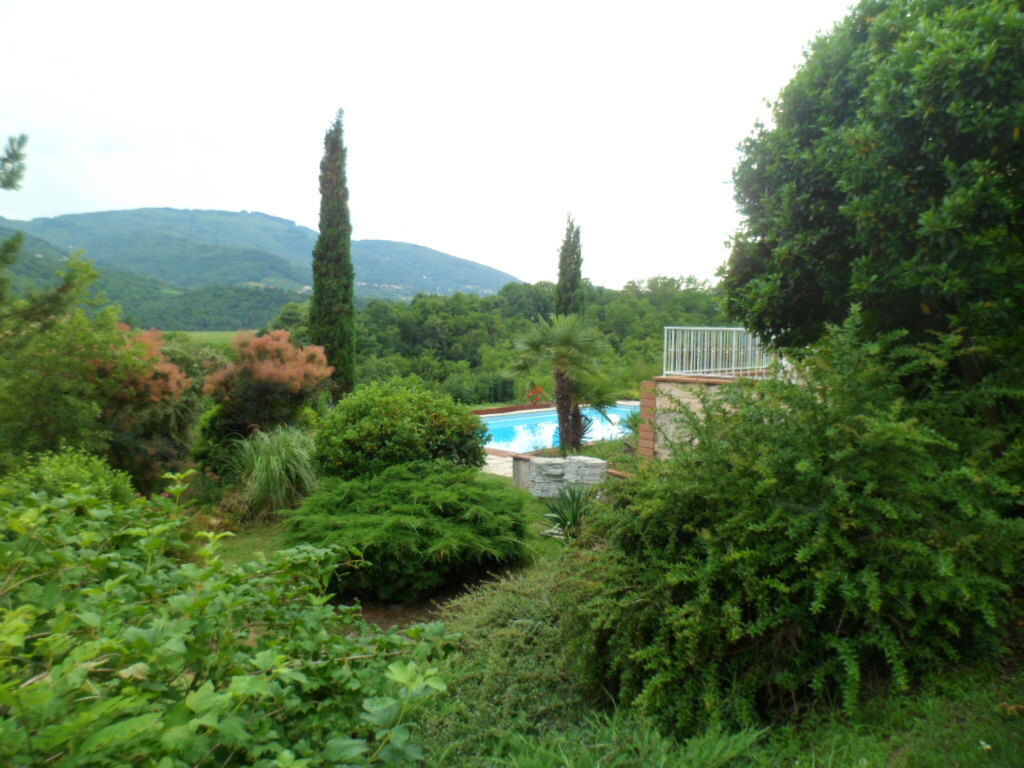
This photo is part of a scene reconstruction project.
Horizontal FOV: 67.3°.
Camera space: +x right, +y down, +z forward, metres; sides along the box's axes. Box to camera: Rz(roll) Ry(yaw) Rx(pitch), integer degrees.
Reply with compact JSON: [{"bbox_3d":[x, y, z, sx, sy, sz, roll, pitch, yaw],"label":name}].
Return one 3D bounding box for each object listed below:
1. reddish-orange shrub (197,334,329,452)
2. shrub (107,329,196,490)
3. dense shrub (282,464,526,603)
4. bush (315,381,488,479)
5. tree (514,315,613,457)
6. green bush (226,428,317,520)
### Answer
[{"bbox_3d":[-4.245,0.372,13.300,2.280,2.590,2.200,1,3,-18],"label":"reddish-orange shrub"},{"bbox_3d":[-6.053,0.459,12.600,1.700,2.800,1.900,0,3,-26],"label":"shrub"},{"bbox_3d":[-1.066,1.461,8.000,2.520,1.210,2.400,1,3,-7],"label":"dense shrub"},{"bbox_3d":[-1.695,0.813,11.800,2.670,1.700,2.500,1,3,-8],"label":"bush"},{"bbox_3d":[0.932,-0.009,14.200,1.850,2.620,1.900,2,3,4],"label":"tree"},{"bbox_3d":[-3.239,1.163,10.400,1.240,1.150,1.200,1,3,-17],"label":"green bush"}]

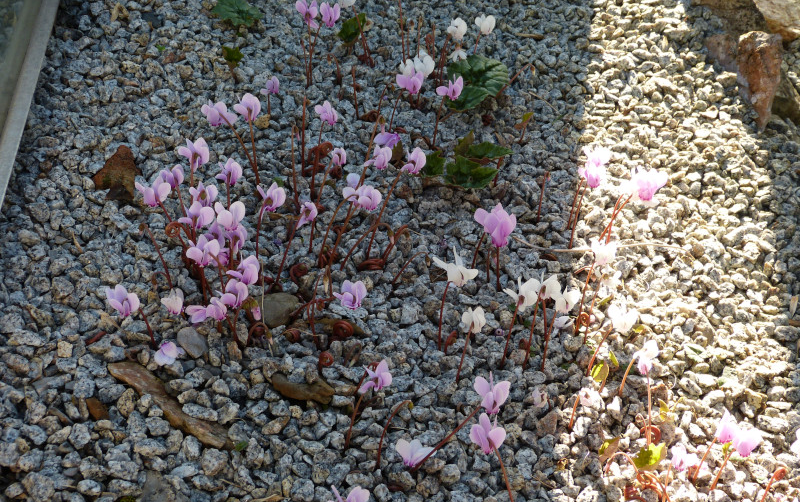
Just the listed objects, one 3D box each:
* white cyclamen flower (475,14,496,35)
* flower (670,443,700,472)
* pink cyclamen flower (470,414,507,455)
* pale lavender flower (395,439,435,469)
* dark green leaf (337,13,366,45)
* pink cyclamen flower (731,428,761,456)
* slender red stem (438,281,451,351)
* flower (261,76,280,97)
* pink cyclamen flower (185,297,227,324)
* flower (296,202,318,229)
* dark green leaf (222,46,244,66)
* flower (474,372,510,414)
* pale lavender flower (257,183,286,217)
[{"bbox_3d":[0.083,-0.219,1.249,0.020,0.019,0.017,0,38,0],"label":"white cyclamen flower"},{"bbox_3d":[0.210,0.152,0.955,0.018,0.018,0.021,-18,39,-24],"label":"flower"},{"bbox_3d":[0.055,0.113,0.800,0.022,0.024,0.020,0,36,0],"label":"pink cyclamen flower"},{"bbox_3d":[0.012,0.155,0.989,0.029,0.022,0.026,1,37,1],"label":"pale lavender flower"},{"bbox_3d":[-0.057,-0.261,1.527,0.035,0.036,0.025,-1,37,-2],"label":"dark green leaf"},{"bbox_3d":[0.261,0.144,0.971,0.022,0.022,0.024,13,39,16],"label":"pink cyclamen flower"},{"bbox_3d":[0.037,0.054,1.061,0.005,0.074,0.005,4,38,-3],"label":"slender red stem"},{"bbox_3d":[-0.147,-0.187,1.460,0.020,0.018,0.022,-18,39,-24],"label":"flower"},{"bbox_3d":[-0.148,0.045,0.985,0.031,0.017,0.021,0,36,0],"label":"pink cyclamen flower"},{"bbox_3d":[-0.076,-0.029,1.070,0.019,0.021,0.019,12,37,16],"label":"flower"},{"bbox_3d":[-0.161,-0.188,1.242,0.019,0.018,0.015,0,38,0],"label":"dark green leaf"},{"bbox_3d":[0.069,0.107,0.964,0.027,0.030,0.026,3,37,4],"label":"flower"},{"bbox_3d":[-0.100,-0.039,1.002,0.022,0.024,0.020,0,38,0],"label":"pale lavender flower"}]

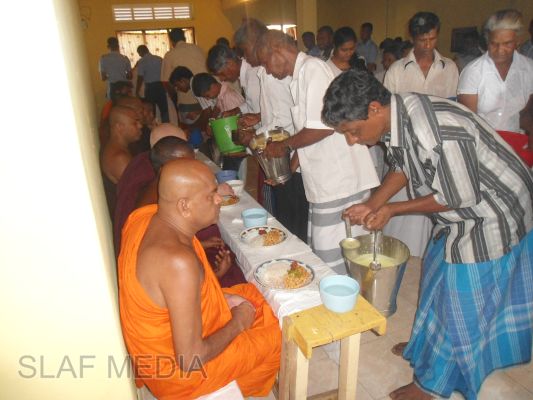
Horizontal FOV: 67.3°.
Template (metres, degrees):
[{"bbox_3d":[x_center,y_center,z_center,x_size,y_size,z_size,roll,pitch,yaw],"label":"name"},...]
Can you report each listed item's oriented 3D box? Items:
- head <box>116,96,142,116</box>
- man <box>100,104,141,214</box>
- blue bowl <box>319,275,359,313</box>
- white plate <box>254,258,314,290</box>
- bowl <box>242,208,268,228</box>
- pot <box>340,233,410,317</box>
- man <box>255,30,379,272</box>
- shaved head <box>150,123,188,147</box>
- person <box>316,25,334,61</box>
[{"bbox_3d":[-1.030,-0.659,3.000,0.200,0.230,0.160,1,15,-21],"label":"head"},{"bbox_3d":[-0.799,-0.198,2.698,0.550,0.860,0.550,-7,18,-18],"label":"man"},{"bbox_3d":[0.253,0.335,1.417,0.140,0.083,0.140,-1,17,0],"label":"blue bowl"},{"bbox_3d":[0.072,0.309,1.620,0.246,0.030,0.246,-1,17,0],"label":"white plate"},{"bbox_3d":[-0.060,0.105,2.220,0.142,0.077,0.142,-1,17,0],"label":"bowl"},{"bbox_3d":[0.436,0.317,1.645,0.272,0.265,0.272,-1,17,0],"label":"pot"},{"bbox_3d":[0.252,-0.068,2.141,0.620,1.550,0.500,-5,17,-12],"label":"man"},{"bbox_3d":[-0.542,-0.329,2.250,0.205,0.225,0.160,12,11,-23],"label":"shaved head"},{"bbox_3d":[0.546,-0.681,3.834,0.480,1.720,0.300,7,19,26],"label":"person"}]

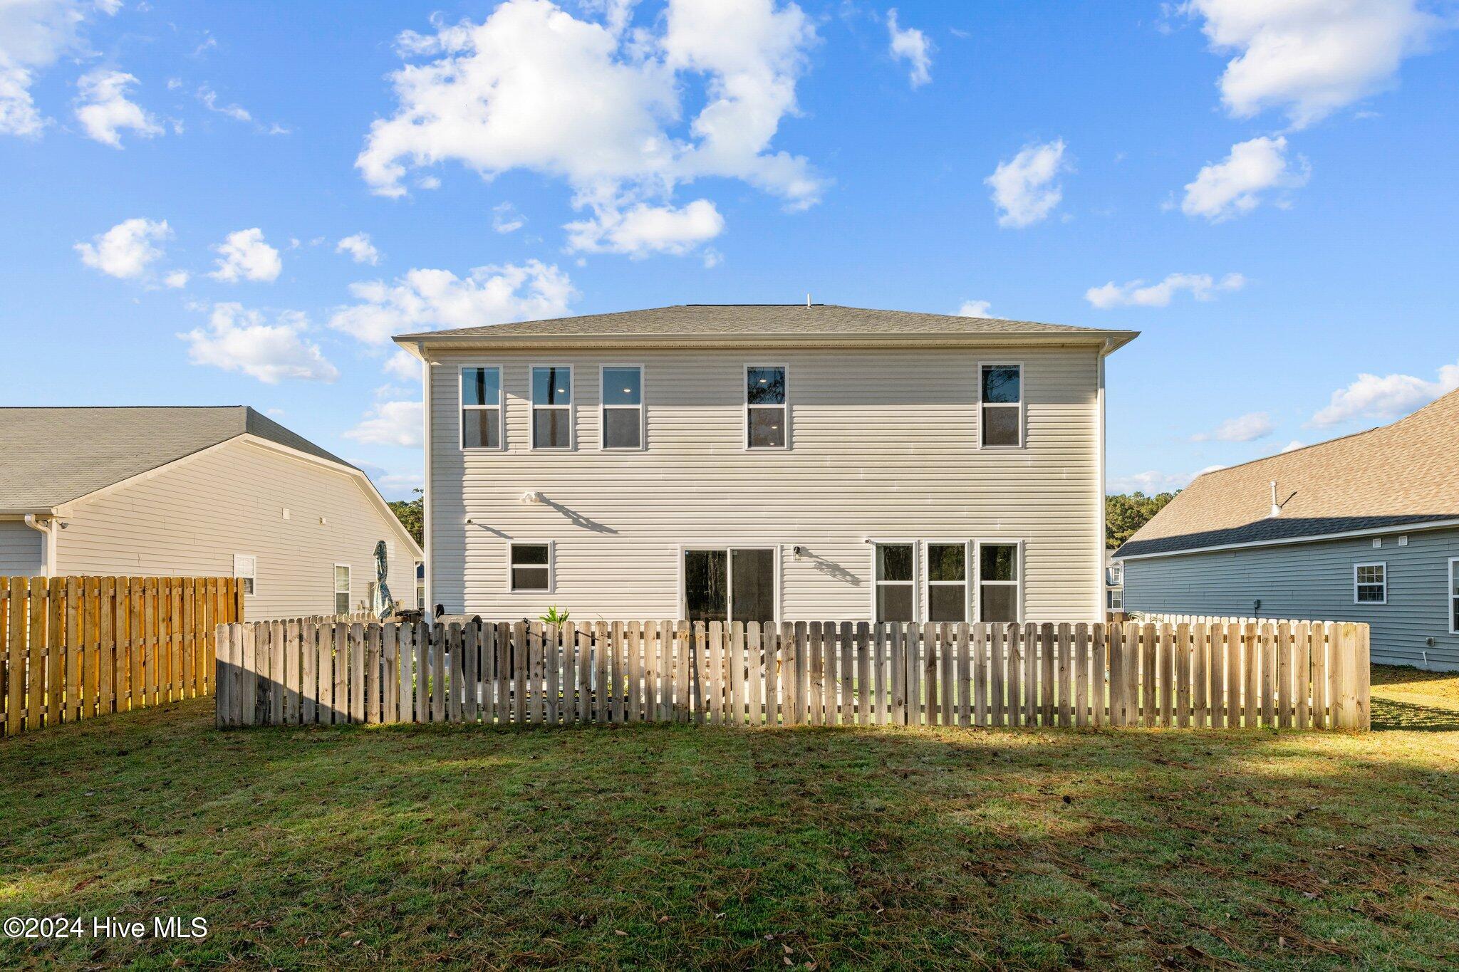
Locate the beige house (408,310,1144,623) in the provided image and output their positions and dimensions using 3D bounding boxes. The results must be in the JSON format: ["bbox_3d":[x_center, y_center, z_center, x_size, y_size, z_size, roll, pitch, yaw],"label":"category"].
[{"bbox_3d":[0.700,-0.220,17.250,13.050,8.400,10.000,0,-5,1],"label":"beige house"}]

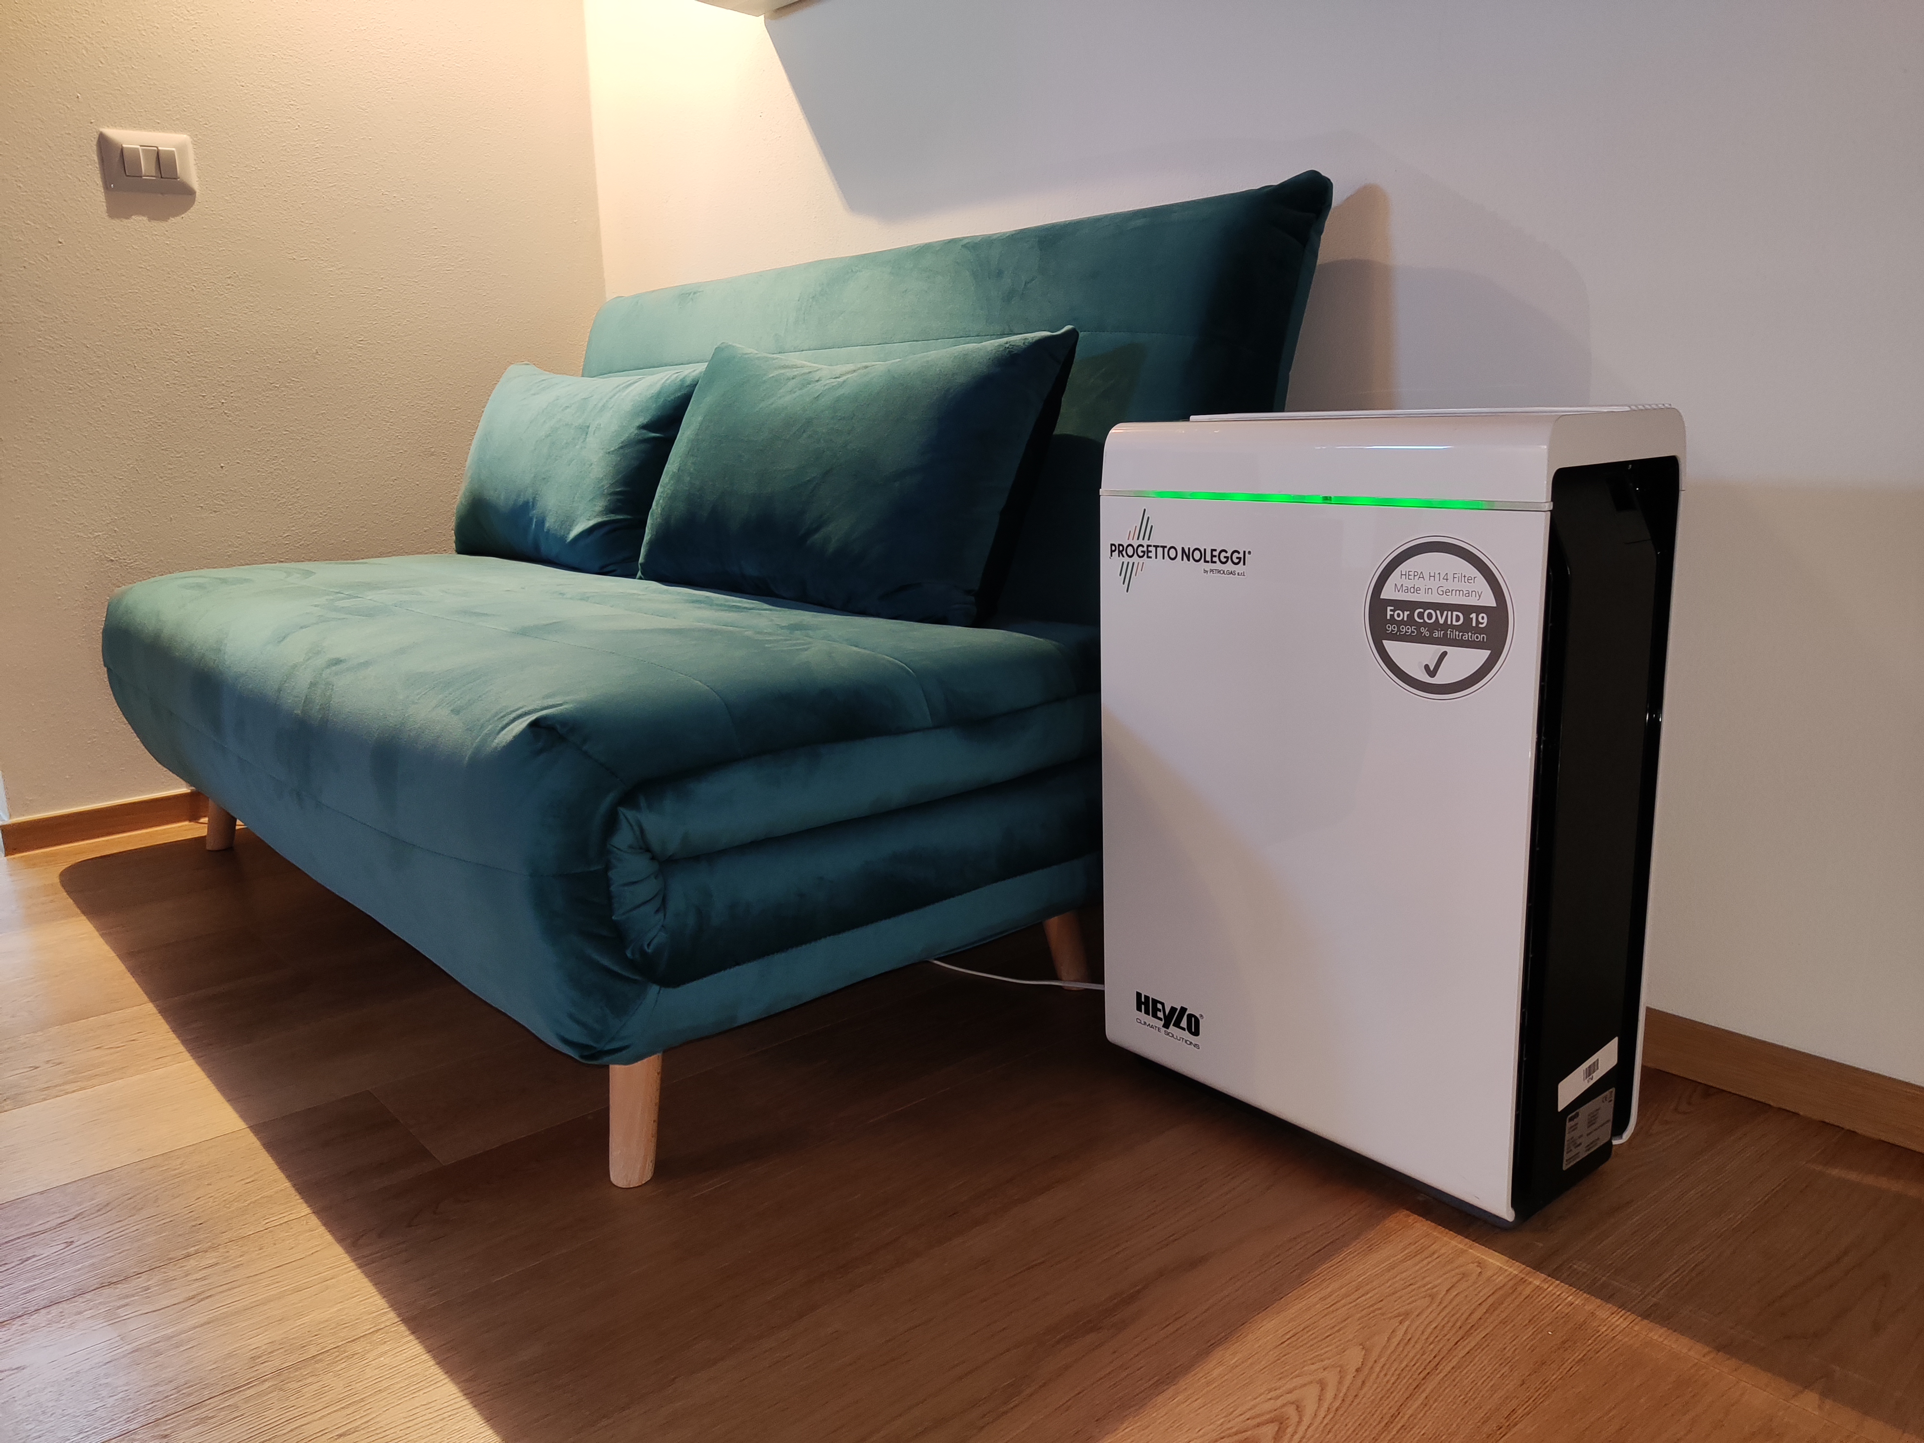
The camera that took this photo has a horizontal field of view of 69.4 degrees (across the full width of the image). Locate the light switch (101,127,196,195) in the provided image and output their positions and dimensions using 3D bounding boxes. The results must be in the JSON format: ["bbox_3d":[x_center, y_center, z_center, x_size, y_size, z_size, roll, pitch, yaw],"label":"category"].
[{"bbox_3d":[-1.206,-0.827,2.059,0.119,0.084,0.012,-12,16,-39],"label":"light switch"}]

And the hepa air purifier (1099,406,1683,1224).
[{"bbox_3d":[0.338,0.038,1.184,0.197,0.587,0.424,-11,15,-37],"label":"hepa air purifier"}]

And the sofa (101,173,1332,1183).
[{"bbox_3d":[-0.452,-0.174,1.714,0.867,0.826,1.487,-12,16,-40],"label":"sofa"}]

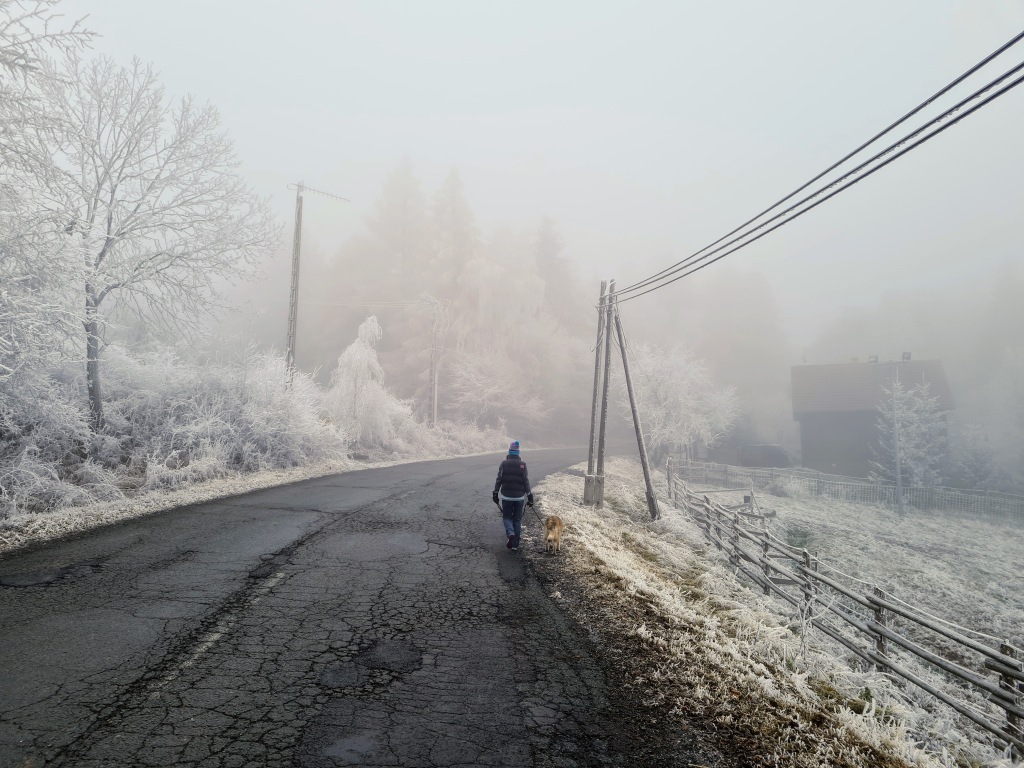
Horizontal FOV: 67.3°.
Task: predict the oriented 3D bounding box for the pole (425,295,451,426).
[{"bbox_3d":[-4.456,-1.148,46.353,1.200,8.604,0.600,0,-5,0],"label":"pole"}]

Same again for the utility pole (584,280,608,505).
[{"bbox_3d":[2.351,0.219,21.250,0.250,6.203,0.250,4,-5,0],"label":"utility pole"}]

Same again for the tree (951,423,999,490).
[{"bbox_3d":[26.159,4.137,43.664,2.700,4.013,2.700,-3,-5,31],"label":"tree"}]

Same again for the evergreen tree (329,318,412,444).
[{"bbox_3d":[-7.090,-0.073,38.272,3.900,6.641,3.900,1,-5,-10],"label":"evergreen tree"}]

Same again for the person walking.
[{"bbox_3d":[0.020,1.759,12.170,0.640,1.710,0.500,0,-5,0],"label":"person walking"}]

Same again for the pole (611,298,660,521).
[{"bbox_3d":[3.277,0.688,20.650,0.240,5.936,0.240,-9,-9,-1],"label":"pole"}]

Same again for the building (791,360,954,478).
[{"bbox_3d":[23.649,2.494,51.252,9.000,7.751,9.000,-2,-5,21],"label":"building"}]

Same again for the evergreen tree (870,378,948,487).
[{"bbox_3d":[21.395,2.642,41.751,4.000,6.123,4.000,-2,-5,27],"label":"evergreen tree"}]

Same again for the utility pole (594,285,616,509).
[{"bbox_3d":[2.588,0.236,21.050,0.250,6.293,0.250,4,-5,0],"label":"utility pole"}]

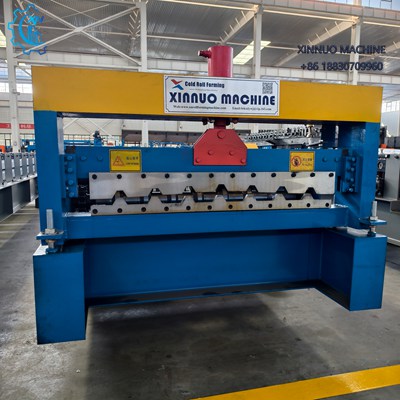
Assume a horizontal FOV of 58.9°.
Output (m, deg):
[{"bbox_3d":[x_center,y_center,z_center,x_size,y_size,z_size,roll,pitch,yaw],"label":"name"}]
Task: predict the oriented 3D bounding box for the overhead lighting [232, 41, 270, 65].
[{"bbox_3d":[3.644,-10.786,26.226,1.150,0.150,4.700,-1,4,-13],"label":"overhead lighting"}]

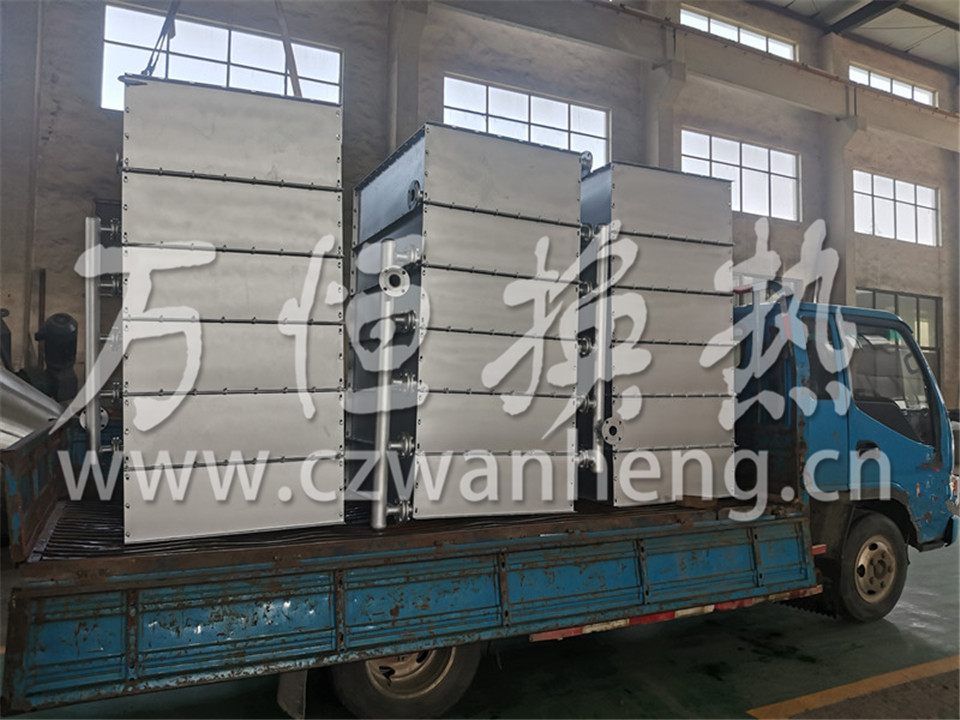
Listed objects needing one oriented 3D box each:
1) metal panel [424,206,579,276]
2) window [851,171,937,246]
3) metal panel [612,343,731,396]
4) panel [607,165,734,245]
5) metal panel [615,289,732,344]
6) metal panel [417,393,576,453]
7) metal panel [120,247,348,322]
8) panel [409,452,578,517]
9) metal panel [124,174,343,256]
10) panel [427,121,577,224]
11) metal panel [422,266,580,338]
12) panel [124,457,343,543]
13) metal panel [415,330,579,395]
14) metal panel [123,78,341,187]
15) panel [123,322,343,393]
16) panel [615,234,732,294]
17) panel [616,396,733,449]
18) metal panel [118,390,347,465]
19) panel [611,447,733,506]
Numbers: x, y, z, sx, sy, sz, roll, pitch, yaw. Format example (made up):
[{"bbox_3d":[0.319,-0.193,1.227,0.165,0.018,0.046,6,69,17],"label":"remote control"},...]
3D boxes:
[{"bbox_3d":[0.127,-0.640,4.040,0.969,0.334,0.050,3,-3,-24],"label":"metal panel"},{"bbox_3d":[11.715,-4.263,20.292,3.750,1.680,0.150,2,-3,-27],"label":"window"},{"bbox_3d":[1.245,0.065,4.648,0.990,0.335,0.070,1,-2,-26],"label":"metal panel"},{"bbox_3d":[1.246,-0.994,4.677,0.990,0.433,0.070,1,-2,-26],"label":"panel"},{"bbox_3d":[1.245,-0.270,4.657,0.990,0.336,0.070,1,-2,-26],"label":"metal panel"},{"bbox_3d":[0.104,0.357,4.042,0.990,0.333,0.070,3,-4,-26],"label":"metal panel"},{"bbox_3d":[-1.138,-0.345,3.409,0.975,0.332,0.050,0,-1,-23],"label":"metal panel"},{"bbox_3d":[0.092,0.680,3.970,0.969,0.333,0.050,3,-3,-24],"label":"panel"},{"bbox_3d":[-1.161,-0.687,3.477,0.990,0.339,0.070,0,-1,-24],"label":"metal panel"},{"bbox_3d":[0.135,-0.950,3.745,0.905,0.390,0.030,3,-5,-25],"label":"panel"},{"bbox_3d":[0.118,-0.306,4.022,0.969,0.335,0.050,3,-3,-24],"label":"metal panel"},{"bbox_3d":[-1.144,0.653,3.448,0.990,0.335,0.070,0,-1,-24],"label":"panel"},{"bbox_3d":[0.113,0.025,4.061,0.990,0.335,0.070,3,-4,-26],"label":"metal panel"},{"bbox_3d":[-1.054,-0.974,3.132,0.900,0.375,0.030,0,-2,-25],"label":"metal panel"},{"bbox_3d":[-1.153,-0.014,3.462,0.990,0.335,0.070,0,-1,-24],"label":"panel"},{"bbox_3d":[1.247,-0.606,4.651,0.956,0.337,0.050,1,-2,-24],"label":"panel"},{"bbox_3d":[1.243,0.400,4.616,0.956,0.334,0.050,1,-2,-24],"label":"panel"},{"bbox_3d":[-1.129,0.316,3.393,0.975,0.329,0.050,0,-1,-23],"label":"metal panel"},{"bbox_3d":[1.242,0.734,4.605,0.956,0.334,0.050,1,-2,-24],"label":"panel"}]

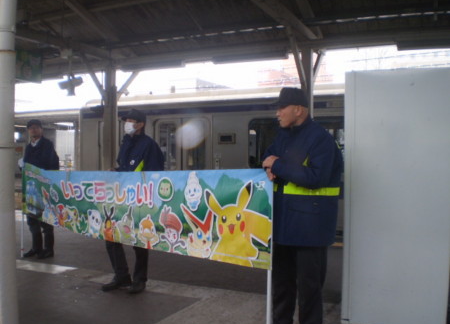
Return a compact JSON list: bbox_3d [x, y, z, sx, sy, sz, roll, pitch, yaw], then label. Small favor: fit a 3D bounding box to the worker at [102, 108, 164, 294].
[{"bbox_3d":[-0.865,0.360,4.450,0.460,1.720,0.560,-1,2,-40],"label":"worker"}]

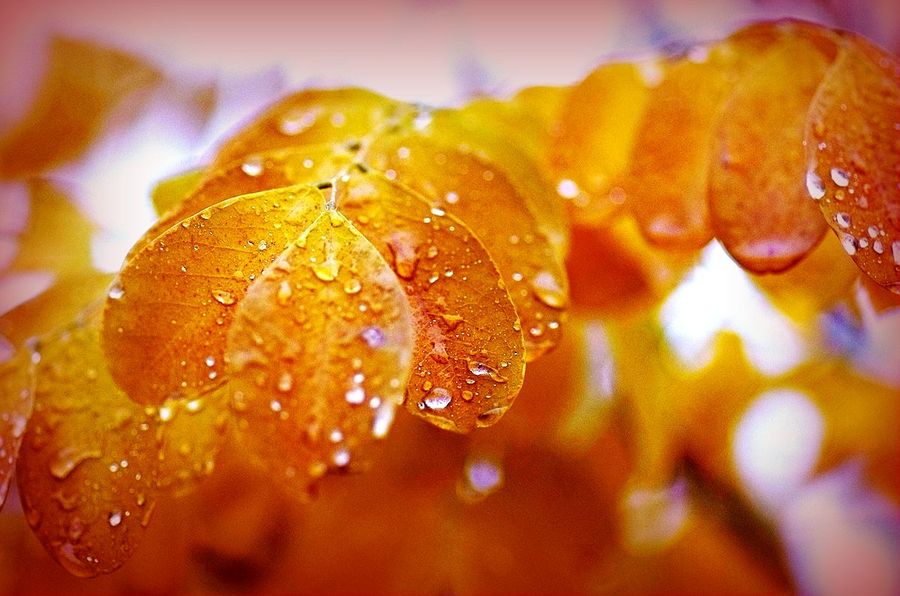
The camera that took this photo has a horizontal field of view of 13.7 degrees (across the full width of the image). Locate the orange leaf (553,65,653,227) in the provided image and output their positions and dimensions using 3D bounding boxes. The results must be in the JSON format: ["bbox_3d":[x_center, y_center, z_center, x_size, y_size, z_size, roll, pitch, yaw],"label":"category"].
[{"bbox_3d":[0.023,-0.023,0.553,0.017,0.028,0.008,8,-25,4],"label":"orange leaf"}]

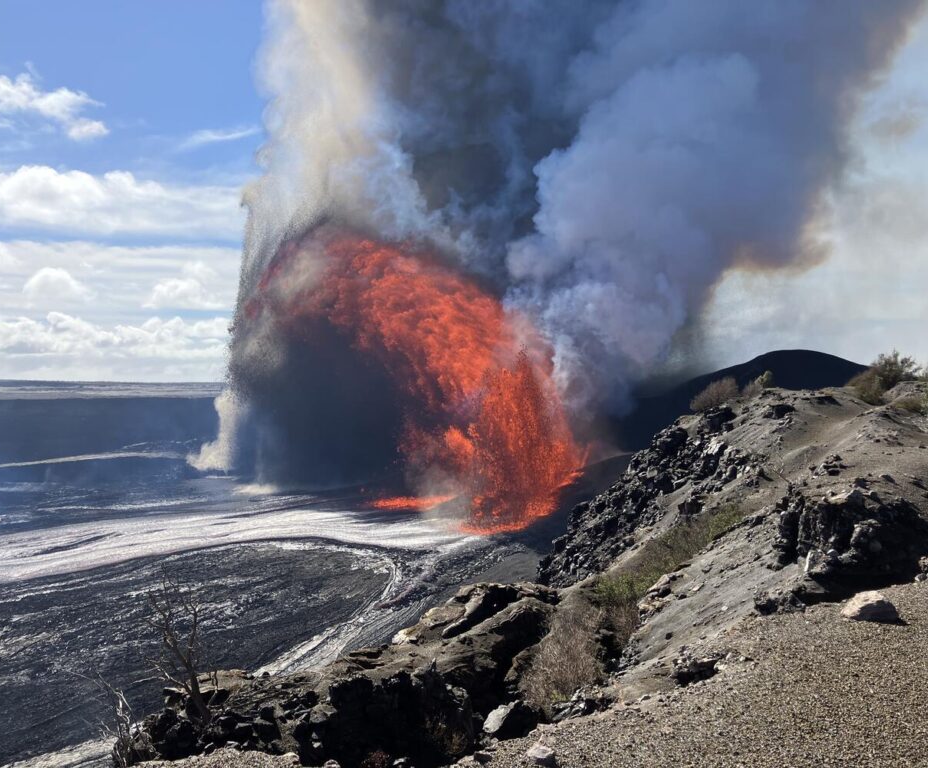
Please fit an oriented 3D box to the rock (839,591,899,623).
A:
[{"bbox_3d":[2.896,1.585,5.900,0.420,0.200,0.320,0,0,0],"label":"rock"}]

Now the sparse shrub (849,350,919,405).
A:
[{"bbox_3d":[14.181,-0.220,28.000,2.366,1.825,2.000,0,0,0],"label":"sparse shrub"}]

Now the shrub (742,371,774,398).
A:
[{"bbox_3d":[10.276,0.018,29.000,1.190,0.980,1.100,0,0,0],"label":"shrub"}]

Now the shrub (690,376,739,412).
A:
[{"bbox_3d":[8.468,0.355,28.000,1.623,1.217,1.400,0,0,0],"label":"shrub"}]

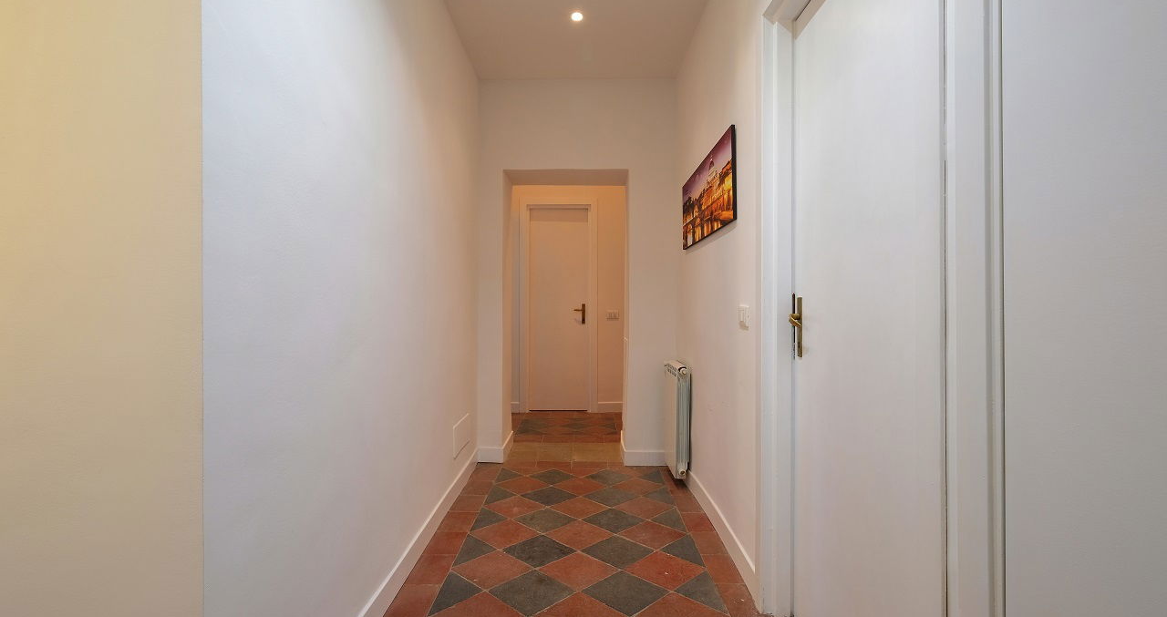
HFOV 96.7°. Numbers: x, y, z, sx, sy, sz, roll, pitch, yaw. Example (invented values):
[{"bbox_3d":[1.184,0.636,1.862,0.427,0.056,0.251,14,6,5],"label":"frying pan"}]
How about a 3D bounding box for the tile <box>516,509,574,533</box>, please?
[{"bbox_3d":[-0.198,1.106,2.702,0.248,0.015,0.248,0,0,45],"label":"tile"}]

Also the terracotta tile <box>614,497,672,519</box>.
[{"bbox_3d":[0.340,1.115,2.884,0.248,0.013,0.248,0,-1,45],"label":"terracotta tile"}]

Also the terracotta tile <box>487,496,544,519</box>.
[{"bbox_3d":[-0.377,1.113,2.882,0.248,0.013,0.248,0,-1,45],"label":"terracotta tile"}]

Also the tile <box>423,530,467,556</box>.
[{"bbox_3d":[-0.638,1.101,2.415,0.156,0.015,0.229,0,0,0],"label":"tile"}]

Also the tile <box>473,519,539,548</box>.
[{"bbox_3d":[-0.377,1.106,2.529,0.248,0.015,0.248,0,0,45],"label":"tile"}]

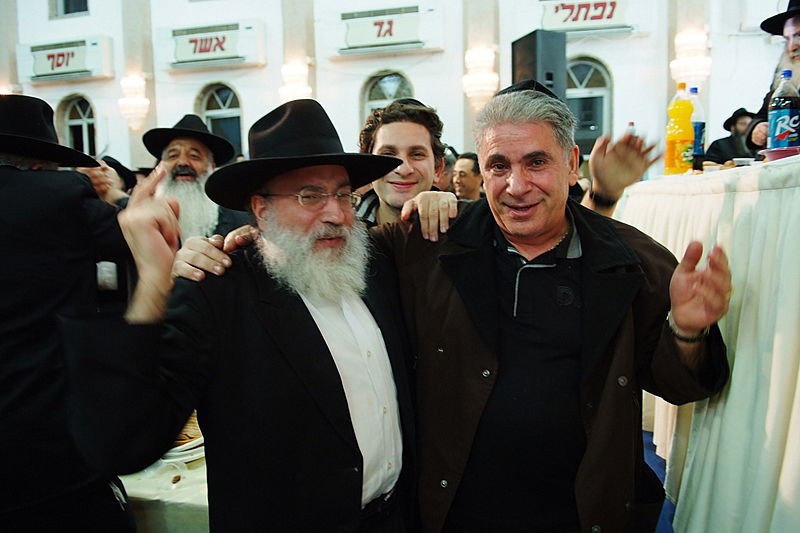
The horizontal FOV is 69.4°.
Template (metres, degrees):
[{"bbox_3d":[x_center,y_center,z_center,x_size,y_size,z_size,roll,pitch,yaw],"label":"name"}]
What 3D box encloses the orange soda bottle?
[{"bbox_3d":[0.969,-0.469,1.996,0.090,0.320,0.090,-3,6,-20],"label":"orange soda bottle"}]

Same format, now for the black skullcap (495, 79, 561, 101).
[{"bbox_3d":[0.251,-0.323,1.085,0.155,0.060,0.155,-3,-9,12],"label":"black skullcap"}]

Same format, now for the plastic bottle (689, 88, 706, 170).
[{"bbox_3d":[1.110,-0.506,2.186,0.085,0.330,0.085,-6,8,-43],"label":"plastic bottle"}]

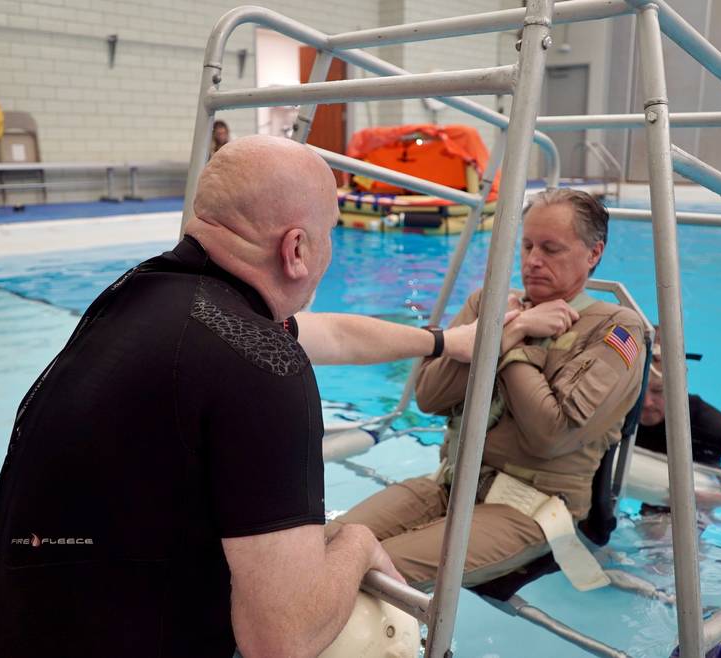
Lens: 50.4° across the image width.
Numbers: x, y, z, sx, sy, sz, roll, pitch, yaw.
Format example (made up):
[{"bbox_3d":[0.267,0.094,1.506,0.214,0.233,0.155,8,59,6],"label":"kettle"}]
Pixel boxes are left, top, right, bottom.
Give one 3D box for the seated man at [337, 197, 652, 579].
[{"bbox_3d":[0.200,0.294,1.679,0.830,1.175,0.560,-10,16,-40],"label":"seated man"}]

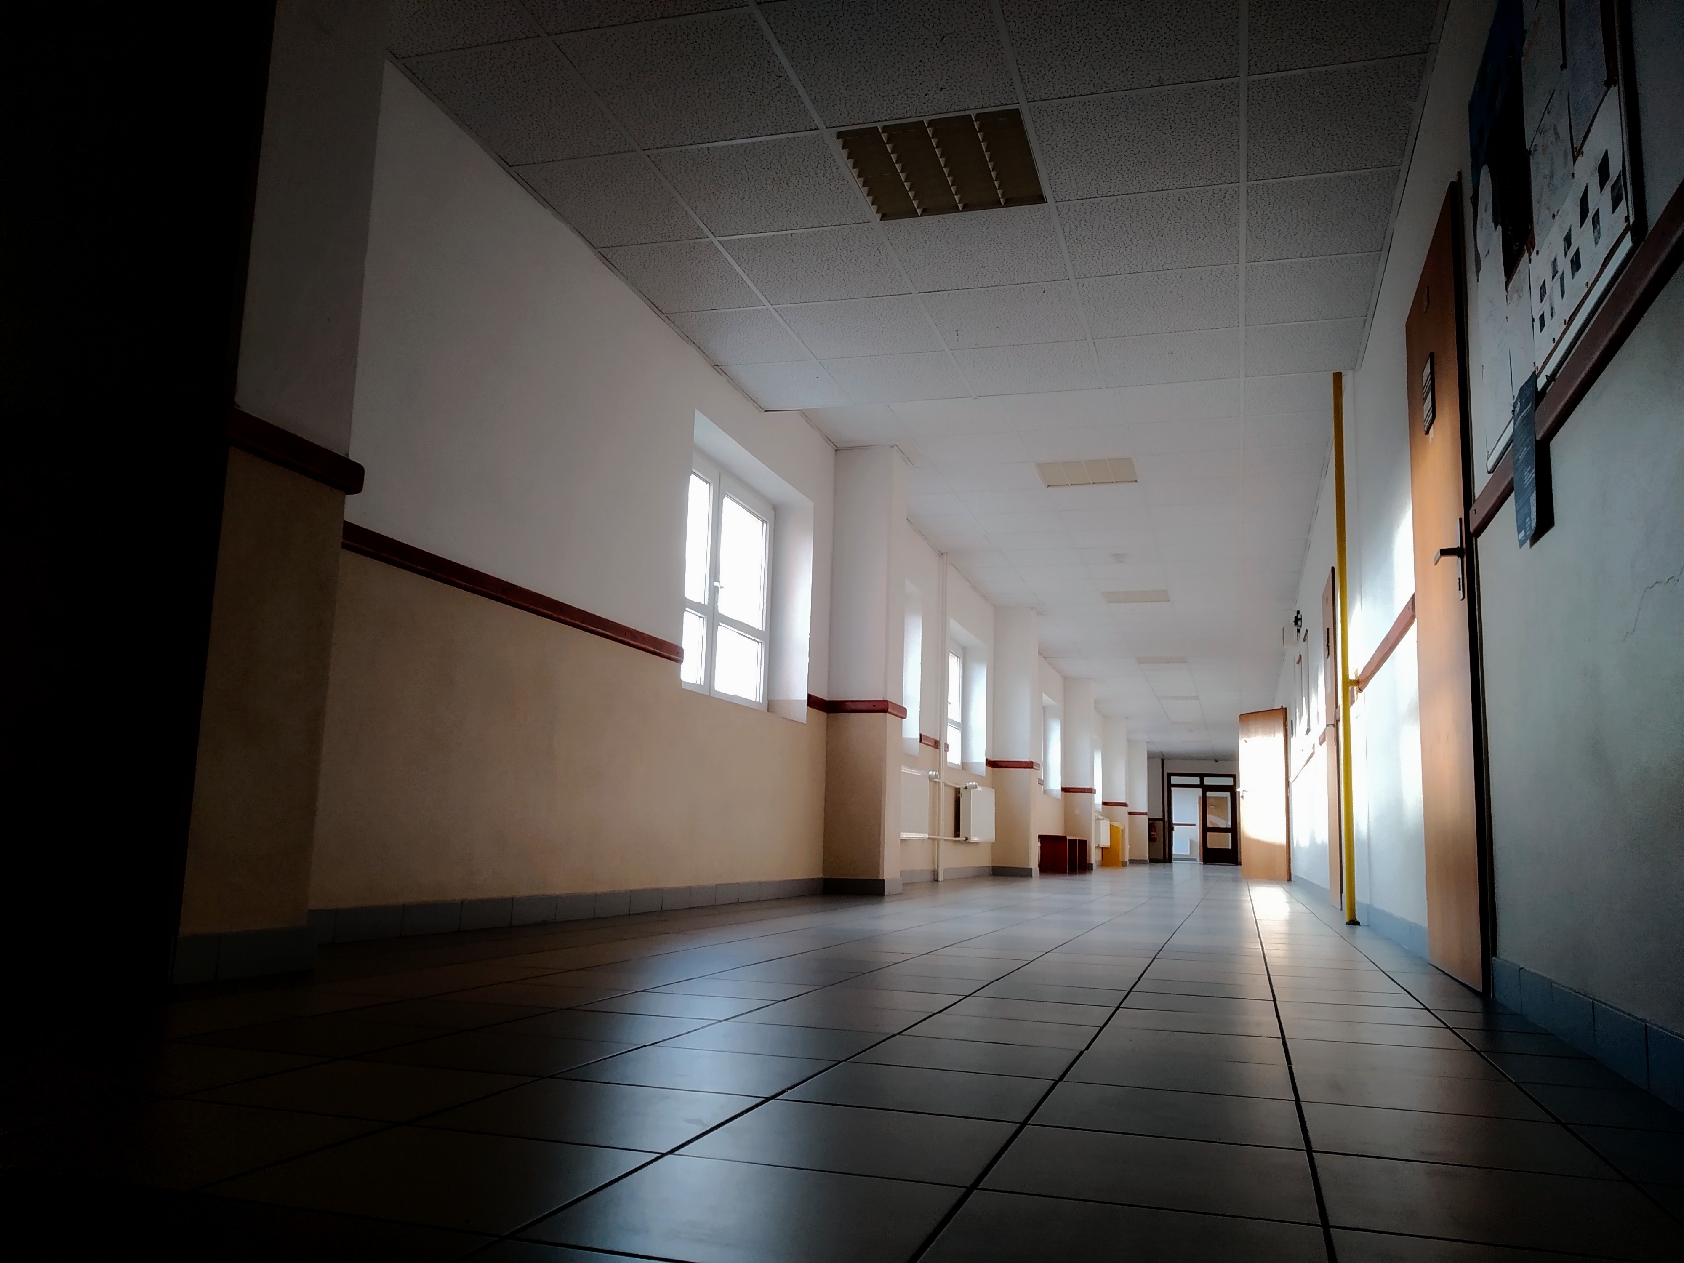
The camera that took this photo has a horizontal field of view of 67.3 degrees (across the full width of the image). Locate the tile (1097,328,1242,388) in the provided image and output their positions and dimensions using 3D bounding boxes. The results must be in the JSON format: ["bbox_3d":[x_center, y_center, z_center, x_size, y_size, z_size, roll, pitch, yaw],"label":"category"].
[{"bbox_3d":[1.495,-1.251,5.777,0.620,0.016,0.612,-1,-10,17],"label":"tile"}]

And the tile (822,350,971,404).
[{"bbox_3d":[0.263,-1.175,5.855,0.602,0.017,0.580,-1,-11,17],"label":"tile"}]

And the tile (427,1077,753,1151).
[{"bbox_3d":[-0.270,0.542,1.416,0.298,0.010,0.293,-1,-10,17],"label":"tile"}]

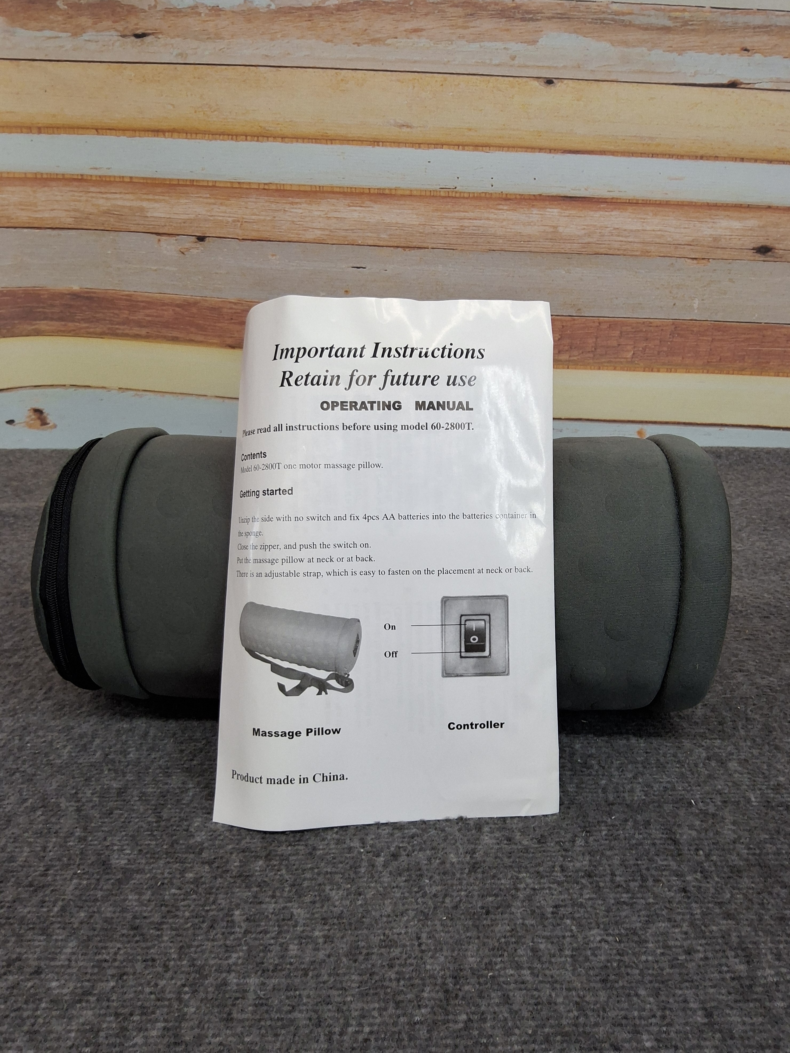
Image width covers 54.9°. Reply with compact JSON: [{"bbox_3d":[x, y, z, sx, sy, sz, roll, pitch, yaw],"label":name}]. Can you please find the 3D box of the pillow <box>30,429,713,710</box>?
[{"bbox_3d":[-0.007,0.020,0.380,0.303,0.134,0.135,1,21,2],"label":"pillow"}]

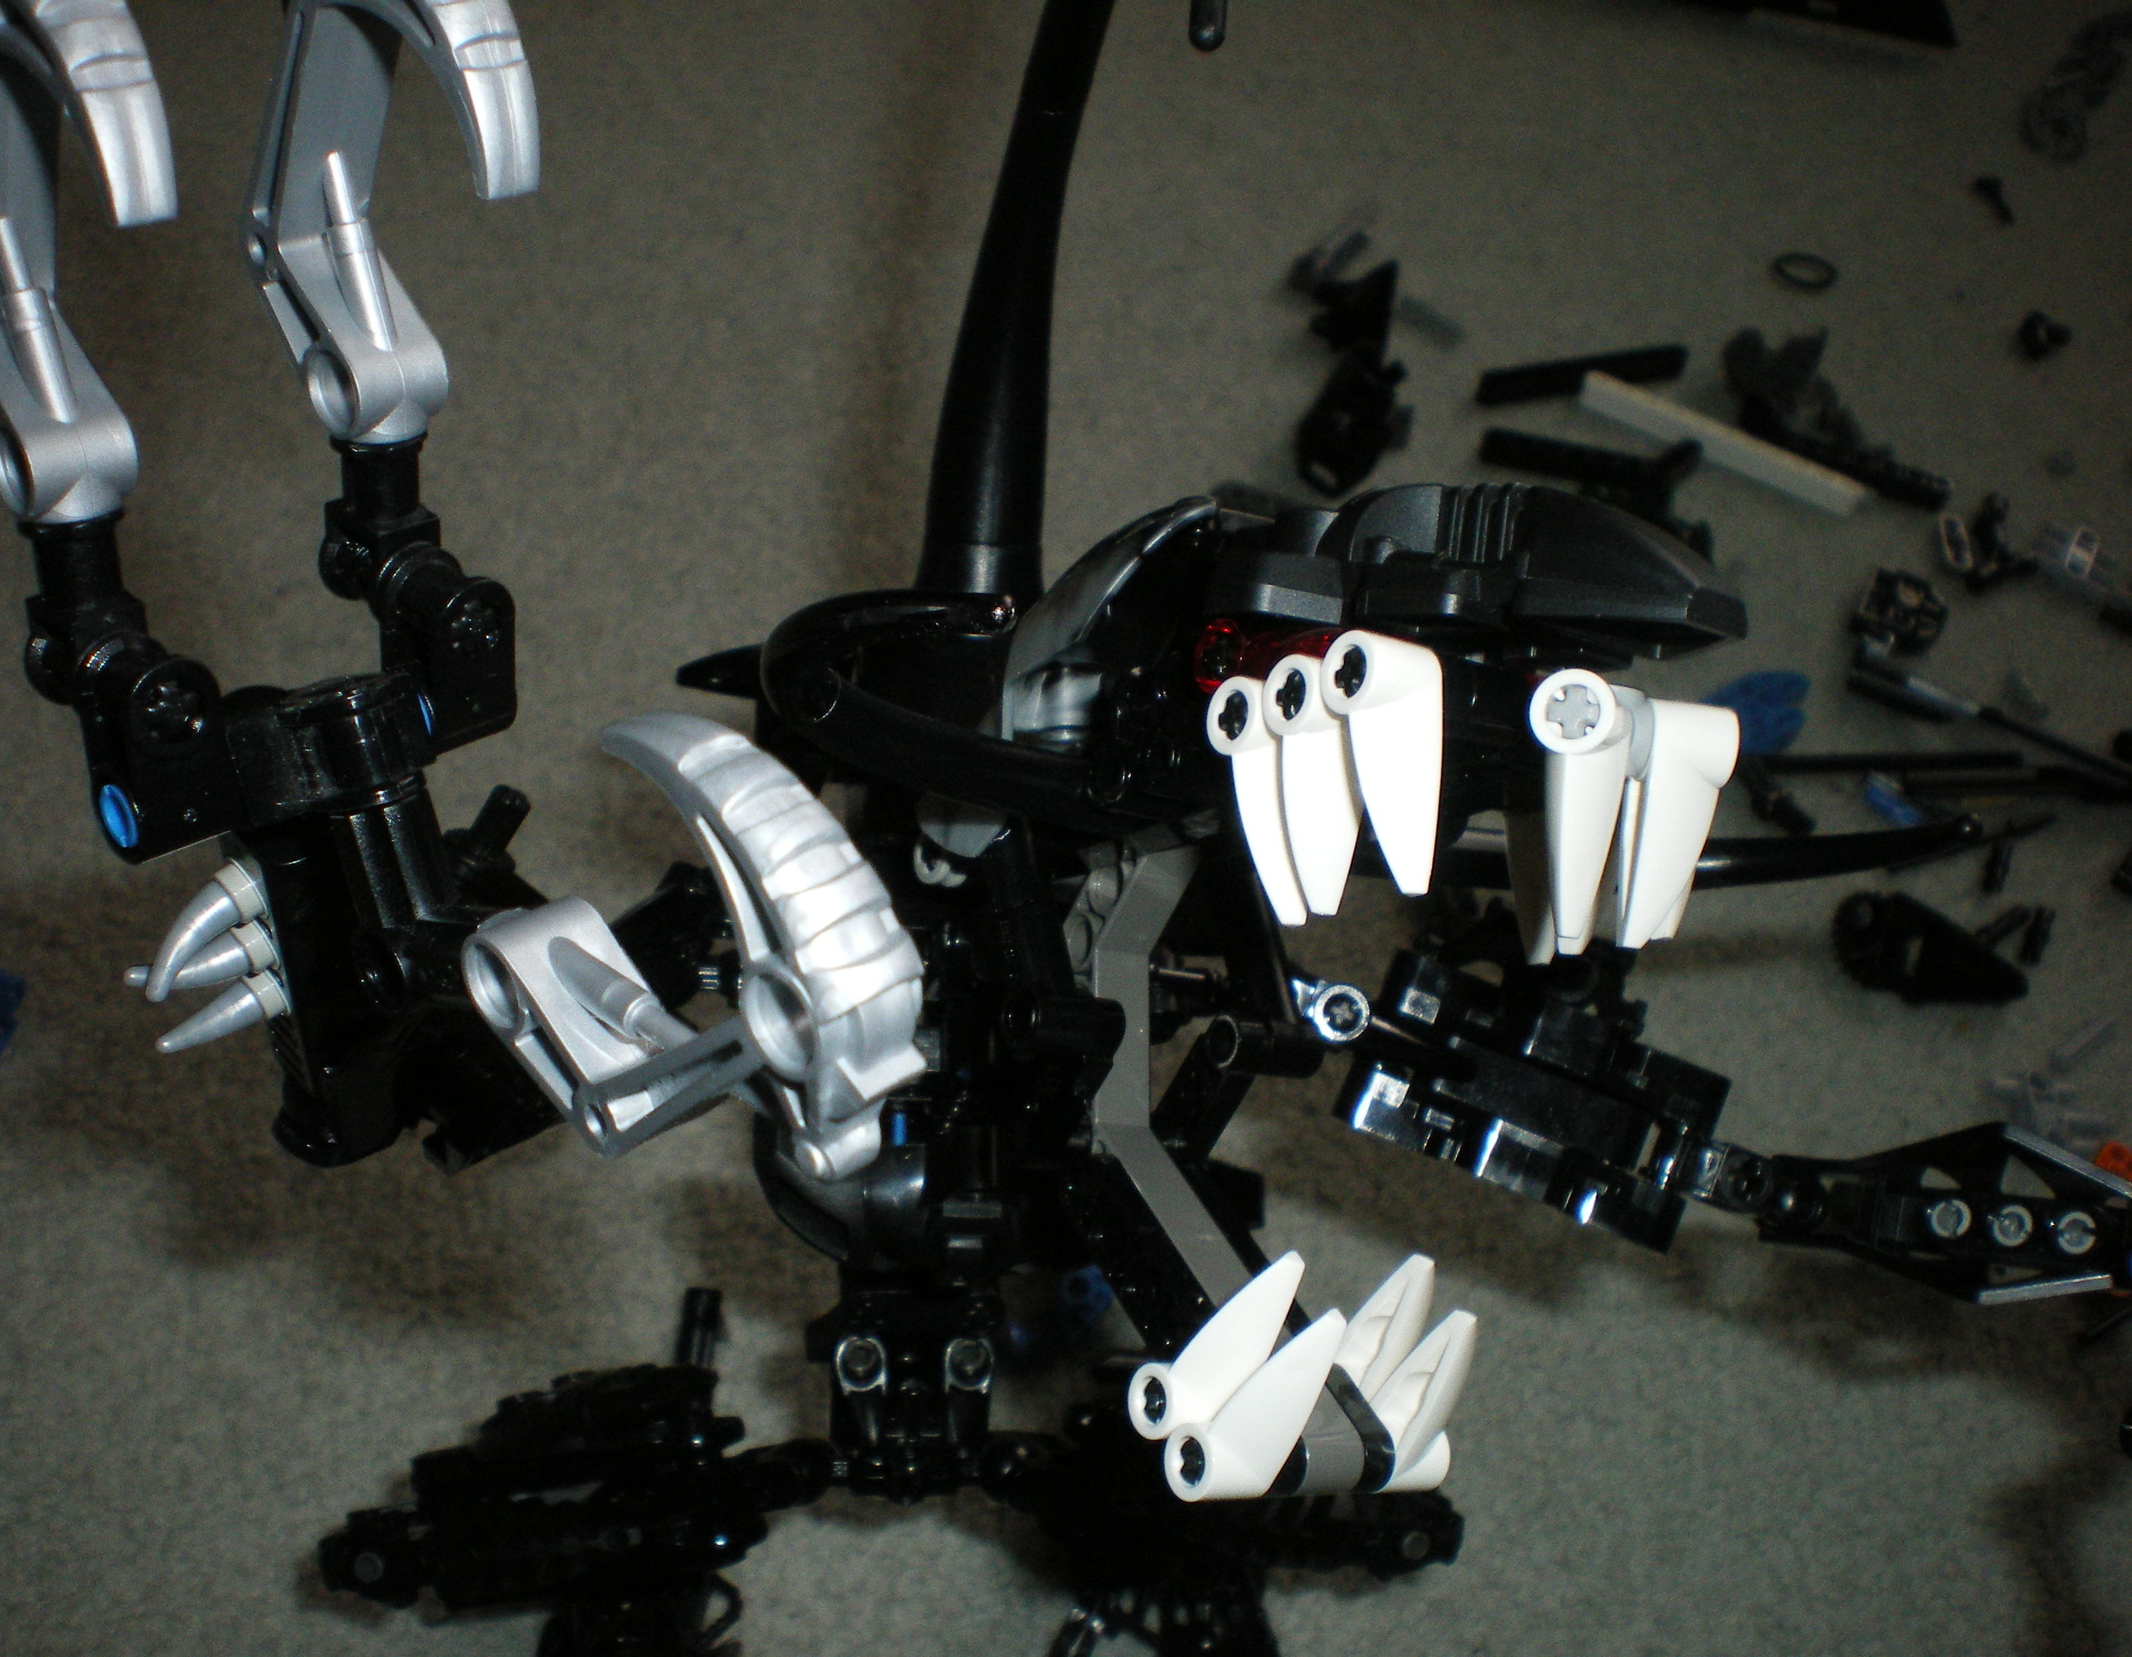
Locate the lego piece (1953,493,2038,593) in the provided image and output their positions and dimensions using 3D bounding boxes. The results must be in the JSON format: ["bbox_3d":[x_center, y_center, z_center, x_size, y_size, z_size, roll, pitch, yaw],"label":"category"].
[{"bbox_3d":[0.247,-0.076,0.610,0.021,0.011,0.026,13,46,12],"label":"lego piece"}]

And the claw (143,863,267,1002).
[{"bbox_3d":[-0.080,0.010,0.212,0.014,0.007,0.005,-38,13,-14],"label":"claw"}]

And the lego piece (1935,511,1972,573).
[{"bbox_3d":[0.257,-0.083,0.665,0.008,0.008,0.020,6,45,3],"label":"lego piece"}]

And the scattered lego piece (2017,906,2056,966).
[{"bbox_3d":[0.216,0.024,0.513,0.005,0.005,0.016,22,48,20],"label":"scattered lego piece"}]

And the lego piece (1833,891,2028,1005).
[{"bbox_3d":[0.205,0.028,0.546,0.044,0.012,0.023,8,45,5],"label":"lego piece"}]

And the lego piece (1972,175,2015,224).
[{"bbox_3d":[0.301,-0.204,0.744,0.008,0.006,0.020,-4,45,-5],"label":"lego piece"}]

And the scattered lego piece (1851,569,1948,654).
[{"bbox_3d":[0.213,-0.055,0.588,0.023,0.013,0.021,11,45,10],"label":"scattered lego piece"}]

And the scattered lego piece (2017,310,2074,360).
[{"bbox_3d":[0.318,-0.161,0.747,0.016,0.009,0.015,6,45,2],"label":"scattered lego piece"}]

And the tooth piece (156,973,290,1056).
[{"bbox_3d":[-0.081,0.018,0.220,0.014,0.006,0.005,-26,50,-14],"label":"tooth piece"}]

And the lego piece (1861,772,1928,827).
[{"bbox_3d":[0.211,-0.007,0.586,0.008,0.007,0.017,-19,49,-21],"label":"lego piece"}]

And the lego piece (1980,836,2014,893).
[{"bbox_3d":[0.232,0.009,0.572,0.005,0.005,0.016,20,47,16],"label":"lego piece"}]

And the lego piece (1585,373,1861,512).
[{"bbox_3d":[0.198,-0.116,0.695,0.092,0.008,0.008,29,50,23],"label":"lego piece"}]

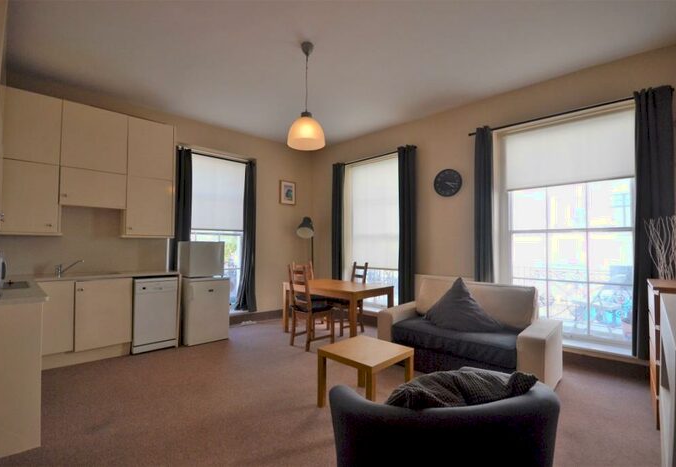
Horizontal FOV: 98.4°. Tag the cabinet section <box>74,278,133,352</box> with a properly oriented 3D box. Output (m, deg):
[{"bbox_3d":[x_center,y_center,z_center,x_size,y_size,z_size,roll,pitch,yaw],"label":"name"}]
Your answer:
[{"bbox_3d":[-2.748,0.890,3.431,0.492,0.727,0.570,2,-3,-40],"label":"cabinet section"}]

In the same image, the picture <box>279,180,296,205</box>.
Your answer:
[{"bbox_3d":[-0.889,-0.725,5.244,0.335,0.420,0.025,2,-3,-40],"label":"picture"}]

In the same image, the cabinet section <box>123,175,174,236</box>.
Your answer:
[{"bbox_3d":[-2.511,-0.331,3.867,0.500,0.740,0.360,2,-3,-40],"label":"cabinet section"}]

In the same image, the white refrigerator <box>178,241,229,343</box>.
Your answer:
[{"bbox_3d":[-1.853,0.781,4.064,0.520,1.320,0.530,2,-3,-40],"label":"white refrigerator"}]

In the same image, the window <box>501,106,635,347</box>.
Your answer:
[{"bbox_3d":[2.391,-0.044,3.147,1.150,2.370,0.150,-2,-3,41],"label":"window"}]

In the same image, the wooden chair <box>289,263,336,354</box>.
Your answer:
[{"bbox_3d":[-0.332,0.917,3.806,0.430,1.030,0.490,-2,-3,44],"label":"wooden chair"}]

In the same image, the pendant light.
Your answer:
[{"bbox_3d":[-0.274,-1.248,2.603,0.340,0.920,0.340,0,-2,0],"label":"pendant light"}]

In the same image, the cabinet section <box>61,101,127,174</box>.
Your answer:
[{"bbox_3d":[-2.936,-1.094,3.541,0.595,0.735,0.360,2,-3,-40],"label":"cabinet section"}]

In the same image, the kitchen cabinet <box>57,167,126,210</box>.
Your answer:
[{"bbox_3d":[-2.871,-0.509,3.449,0.570,0.415,0.340,2,-3,-40],"label":"kitchen cabinet"}]

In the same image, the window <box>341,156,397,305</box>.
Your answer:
[{"bbox_3d":[0.537,0.008,4.733,1.100,2.350,0.150,-2,-3,41],"label":"window"}]

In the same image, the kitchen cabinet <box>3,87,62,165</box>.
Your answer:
[{"bbox_3d":[-3.262,-1.095,3.146,0.425,0.720,0.340,2,-3,-40],"label":"kitchen cabinet"}]

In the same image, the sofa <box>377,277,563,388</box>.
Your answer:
[{"bbox_3d":[1.299,0.965,2.996,1.490,0.870,0.820,-2,-3,41],"label":"sofa"}]

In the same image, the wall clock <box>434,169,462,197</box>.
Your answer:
[{"bbox_3d":[1.438,-0.666,3.830,0.370,0.370,0.045,-2,-3,41],"label":"wall clock"}]

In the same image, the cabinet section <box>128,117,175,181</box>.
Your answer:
[{"bbox_3d":[-2.514,-1.070,3.894,0.503,0.740,0.360,2,-3,-40],"label":"cabinet section"}]

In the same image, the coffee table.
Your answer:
[{"bbox_3d":[0.239,1.153,2.328,0.550,0.450,0.550,2,-3,-45],"label":"coffee table"}]

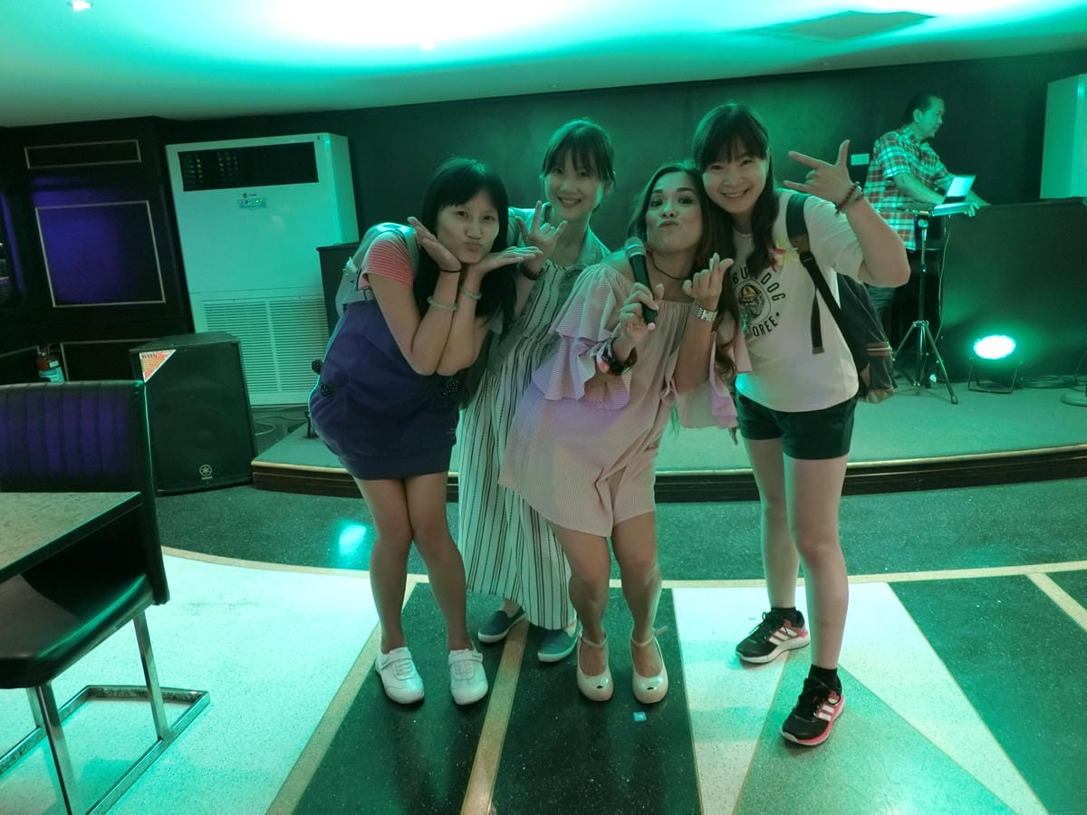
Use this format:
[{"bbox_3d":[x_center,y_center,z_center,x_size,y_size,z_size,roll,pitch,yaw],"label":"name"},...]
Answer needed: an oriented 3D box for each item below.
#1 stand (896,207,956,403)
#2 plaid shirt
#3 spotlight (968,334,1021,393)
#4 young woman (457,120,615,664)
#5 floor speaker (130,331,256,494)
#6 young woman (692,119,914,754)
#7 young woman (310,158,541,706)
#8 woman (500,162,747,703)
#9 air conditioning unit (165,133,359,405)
[{"bbox_3d":[2.048,-0.572,4.277,0.500,1.002,0.520,2,14,26],"label":"stand"},{"bbox_3d":[2.067,-1.249,4.456,0.420,0.680,0.500,4,14,30],"label":"plaid shirt"},{"bbox_3d":[2.470,-0.248,4.297,0.270,0.307,0.240,4,15,33],"label":"spotlight"},{"bbox_3d":[0.003,-0.021,2.104,0.480,1.420,0.420,0,13,18],"label":"young woman"},{"bbox_3d":[-1.767,0.024,4.088,0.488,0.715,0.390,-6,13,-9],"label":"floor speaker"},{"bbox_3d":[0.608,0.013,1.815,0.500,1.400,0.550,2,14,25],"label":"young woman"},{"bbox_3d":[-0.298,0.093,1.909,0.470,1.320,0.680,-10,14,-25],"label":"young woman"},{"bbox_3d":[0.172,0.081,1.891,0.580,1.290,0.500,-5,12,-4],"label":"woman"},{"bbox_3d":[-1.936,-0.958,5.728,1.170,1.860,0.360,-3,12,4],"label":"air conditioning unit"}]

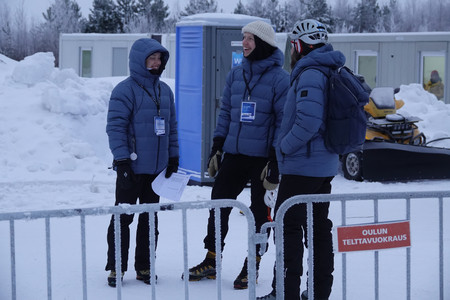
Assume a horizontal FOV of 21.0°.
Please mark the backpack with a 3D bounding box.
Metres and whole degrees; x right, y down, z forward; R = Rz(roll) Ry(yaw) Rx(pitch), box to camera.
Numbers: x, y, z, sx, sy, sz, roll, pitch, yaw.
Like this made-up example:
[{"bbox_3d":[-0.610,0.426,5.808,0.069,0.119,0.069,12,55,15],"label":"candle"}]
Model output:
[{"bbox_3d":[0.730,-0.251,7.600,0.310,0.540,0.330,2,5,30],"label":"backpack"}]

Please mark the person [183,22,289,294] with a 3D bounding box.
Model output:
[{"bbox_3d":[0.078,0.030,8.200,0.640,1.800,0.460,2,4,23],"label":"person"}]

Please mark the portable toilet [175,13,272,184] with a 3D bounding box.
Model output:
[{"bbox_3d":[-0.007,-0.695,16.200,1.080,2.270,1.120,-1,4,-19],"label":"portable toilet"}]

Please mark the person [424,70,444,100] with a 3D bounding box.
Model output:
[{"bbox_3d":[5.357,-1.240,31.000,0.520,1.620,0.380,1,4,12],"label":"person"}]

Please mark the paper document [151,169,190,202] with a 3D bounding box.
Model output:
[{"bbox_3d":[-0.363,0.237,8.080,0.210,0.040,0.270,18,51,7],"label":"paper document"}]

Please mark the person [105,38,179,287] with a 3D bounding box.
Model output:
[{"bbox_3d":[-0.565,0.081,8.200,0.520,1.670,0.380,-2,5,-30],"label":"person"}]

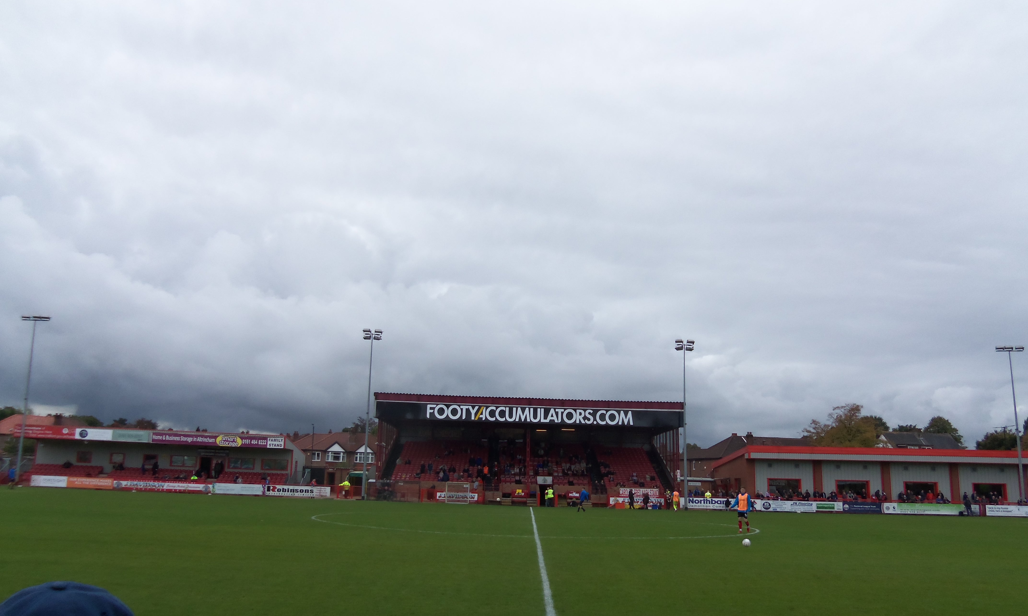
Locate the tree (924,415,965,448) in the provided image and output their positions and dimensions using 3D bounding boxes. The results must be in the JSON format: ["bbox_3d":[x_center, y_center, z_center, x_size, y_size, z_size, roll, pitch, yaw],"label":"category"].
[{"bbox_3d":[67.183,23.755,128.855,8.000,14.183,8.000,1,-12,1],"label":"tree"}]

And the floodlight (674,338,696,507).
[{"bbox_3d":[14.724,9.796,71.300,1.855,14.572,1.000,1,-12,1],"label":"floodlight"}]

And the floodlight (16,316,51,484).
[{"bbox_3d":[-43.112,7.984,73.618,2.636,14.903,1.000,4,-12,-9],"label":"floodlight"}]

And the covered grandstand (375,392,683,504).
[{"bbox_3d":[1.275,13.839,78.834,27.400,9.250,13.500,1,-12,1],"label":"covered grandstand"}]

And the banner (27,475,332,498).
[{"bbox_3d":[-28.283,15.081,70.346,25.669,1.000,0.120,1,-12,1],"label":"banner"}]

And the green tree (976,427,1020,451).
[{"bbox_3d":[64.988,21.496,110.966,6.900,11.071,6.800,1,-12,1],"label":"green tree"}]

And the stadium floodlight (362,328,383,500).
[{"bbox_3d":[-12.586,9.008,71.898,1.881,14.792,1.000,1,-12,1],"label":"stadium floodlight"}]

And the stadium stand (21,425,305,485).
[{"bbox_3d":[-32.960,14.163,76.544,25.200,5.300,8.600,1,-12,1],"label":"stadium stand"}]

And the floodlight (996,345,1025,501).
[{"bbox_3d":[43.320,10.412,71.741,2.485,14.575,1.000,-1,-12,11],"label":"floodlight"}]

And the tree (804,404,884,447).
[{"bbox_3d":[42.244,18.833,106.778,10.210,13.217,9.800,1,-12,1],"label":"tree"}]

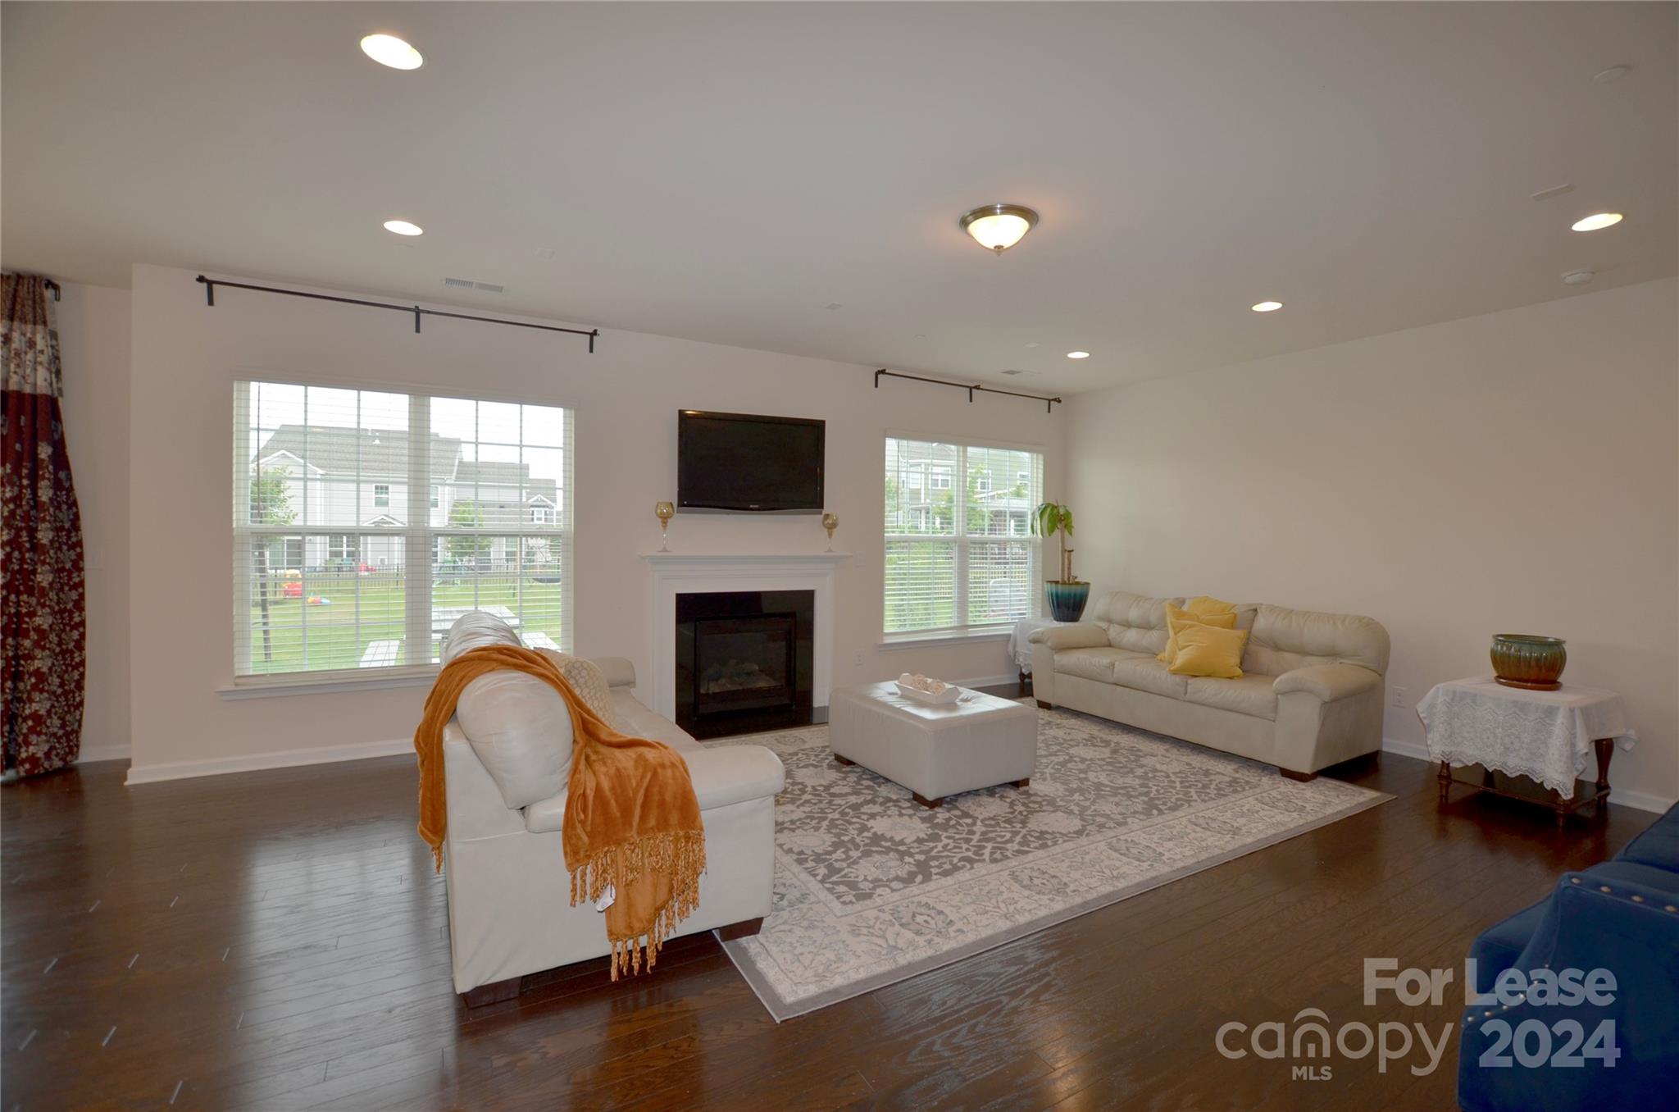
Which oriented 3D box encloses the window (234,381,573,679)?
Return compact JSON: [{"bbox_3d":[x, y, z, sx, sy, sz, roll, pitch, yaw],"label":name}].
[{"bbox_3d":[-2.501,-0.123,4.190,1.730,1.640,0.100,0,2,-30],"label":"window"}]

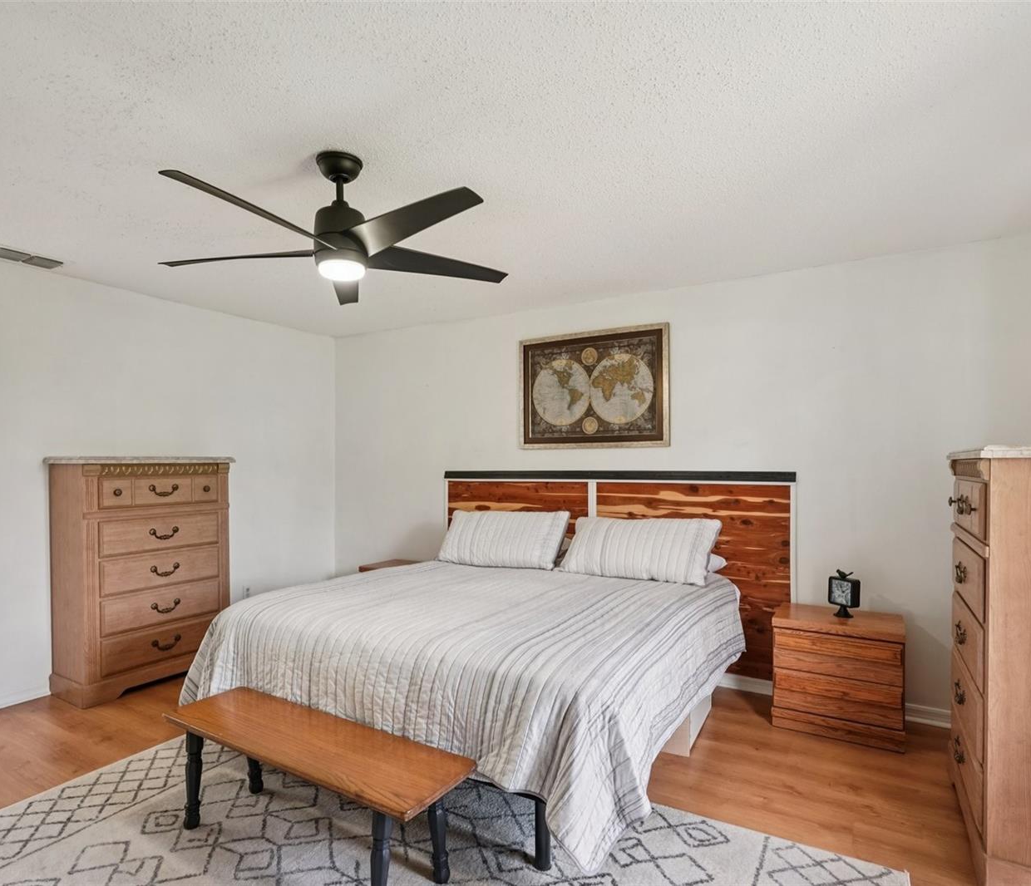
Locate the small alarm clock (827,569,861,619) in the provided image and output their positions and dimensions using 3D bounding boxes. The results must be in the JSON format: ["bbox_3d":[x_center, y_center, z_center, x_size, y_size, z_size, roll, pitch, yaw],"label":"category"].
[{"bbox_3d":[1.681,0.765,3.028,0.090,0.245,0.135,0,-2,-25],"label":"small alarm clock"}]

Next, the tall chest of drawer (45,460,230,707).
[{"bbox_3d":[-2.330,0.791,3.751,0.420,1.375,0.925,-1,-2,30],"label":"tall chest of drawer"}]

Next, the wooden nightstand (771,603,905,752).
[{"bbox_3d":[1.643,1.159,3.017,0.562,0.543,0.395,-1,-2,30],"label":"wooden nightstand"}]

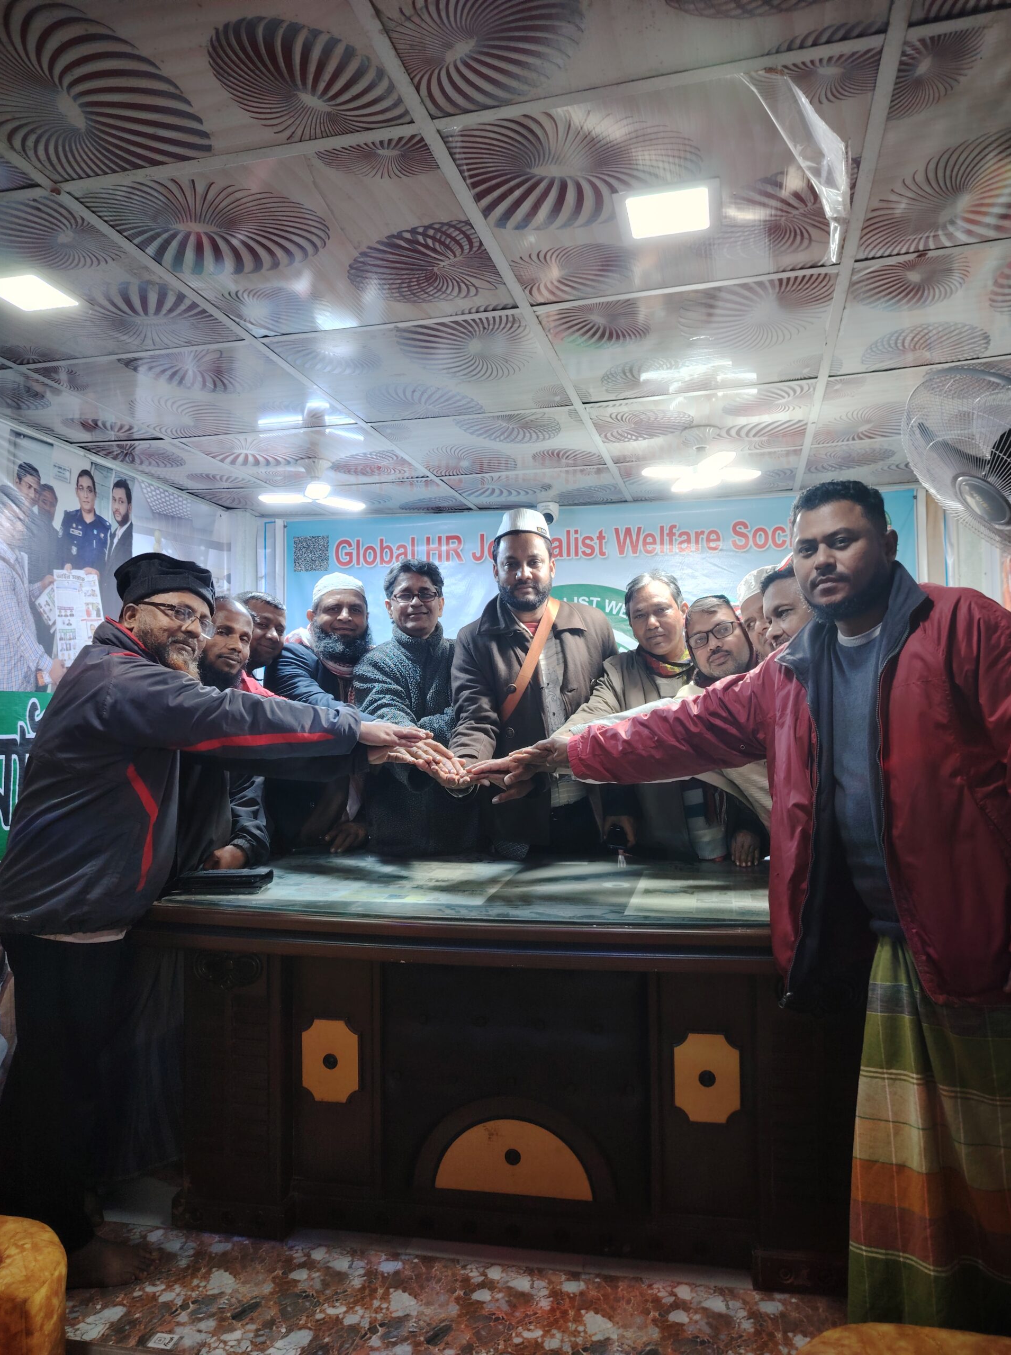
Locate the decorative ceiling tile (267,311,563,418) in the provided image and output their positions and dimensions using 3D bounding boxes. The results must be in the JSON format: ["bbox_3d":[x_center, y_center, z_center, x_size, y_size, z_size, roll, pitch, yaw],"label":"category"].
[{"bbox_3d":[-0.174,-0.733,2.272,0.595,0.018,0.595,-1,-3,15],"label":"decorative ceiling tile"}]

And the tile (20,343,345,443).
[{"bbox_3d":[-0.770,-0.726,2.427,0.595,0.018,0.595,-1,-3,15],"label":"tile"}]

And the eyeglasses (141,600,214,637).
[{"bbox_3d":[-0.721,-0.131,2.055,0.140,0.045,0.140,7,-8,27],"label":"eyeglasses"}]

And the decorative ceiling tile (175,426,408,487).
[{"bbox_3d":[-0.615,-0.701,3.008,0.595,0.018,0.595,-1,-3,15],"label":"decorative ceiling tile"}]

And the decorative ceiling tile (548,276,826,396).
[{"bbox_3d":[0.419,-0.751,2.130,0.595,0.018,0.595,-1,-3,15],"label":"decorative ceiling tile"}]

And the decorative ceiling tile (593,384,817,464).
[{"bbox_3d":[0.575,-0.727,2.726,0.595,0.018,0.595,-1,-3,15],"label":"decorative ceiling tile"}]

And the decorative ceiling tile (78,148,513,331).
[{"bbox_3d":[-0.329,-0.759,1.685,0.595,0.018,0.595,-1,-3,15],"label":"decorative ceiling tile"}]

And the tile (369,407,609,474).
[{"bbox_3d":[-0.016,-0.710,2.872,0.595,0.018,0.595,-1,-3,15],"label":"tile"}]

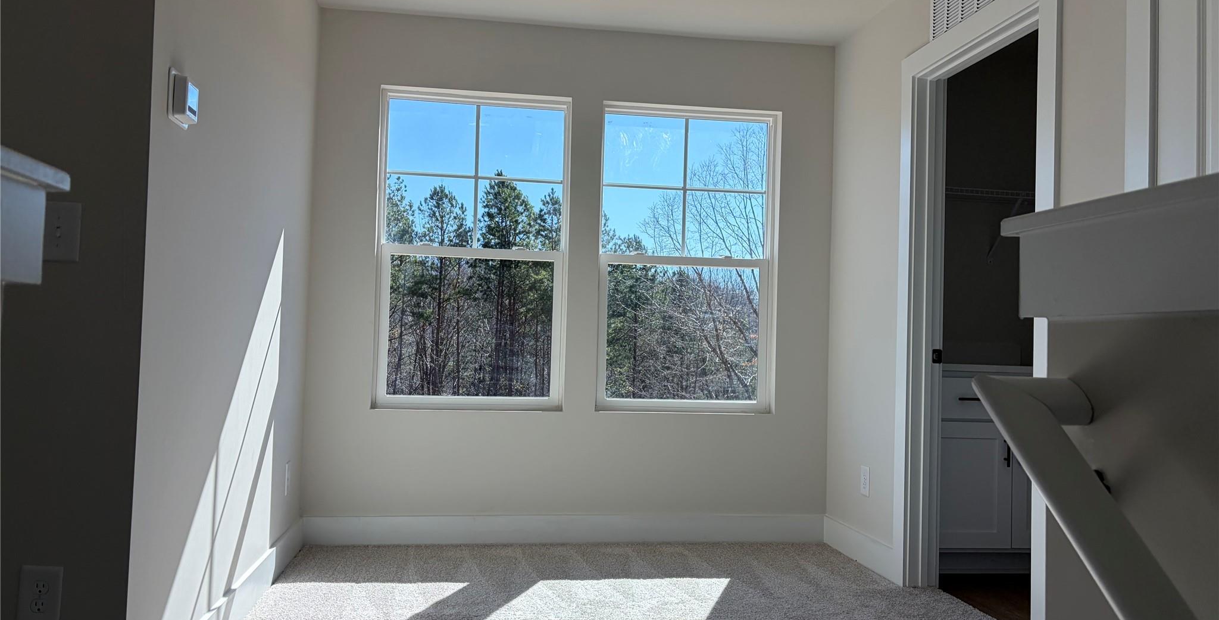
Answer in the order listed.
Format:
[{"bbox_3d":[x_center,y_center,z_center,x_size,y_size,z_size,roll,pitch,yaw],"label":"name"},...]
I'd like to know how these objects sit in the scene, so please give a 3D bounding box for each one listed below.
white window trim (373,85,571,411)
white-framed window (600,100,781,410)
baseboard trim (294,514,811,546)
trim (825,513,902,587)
[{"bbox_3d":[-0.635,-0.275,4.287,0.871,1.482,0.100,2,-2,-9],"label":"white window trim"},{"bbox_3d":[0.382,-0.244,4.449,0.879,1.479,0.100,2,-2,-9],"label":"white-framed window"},{"bbox_3d":[-0.167,1.022,4.270,2.450,0.134,0.016,2,-2,-9],"label":"baseboard trim"},{"bbox_3d":[1.106,1.046,4.066,0.016,0.134,0.790,2,-2,-9],"label":"trim"}]

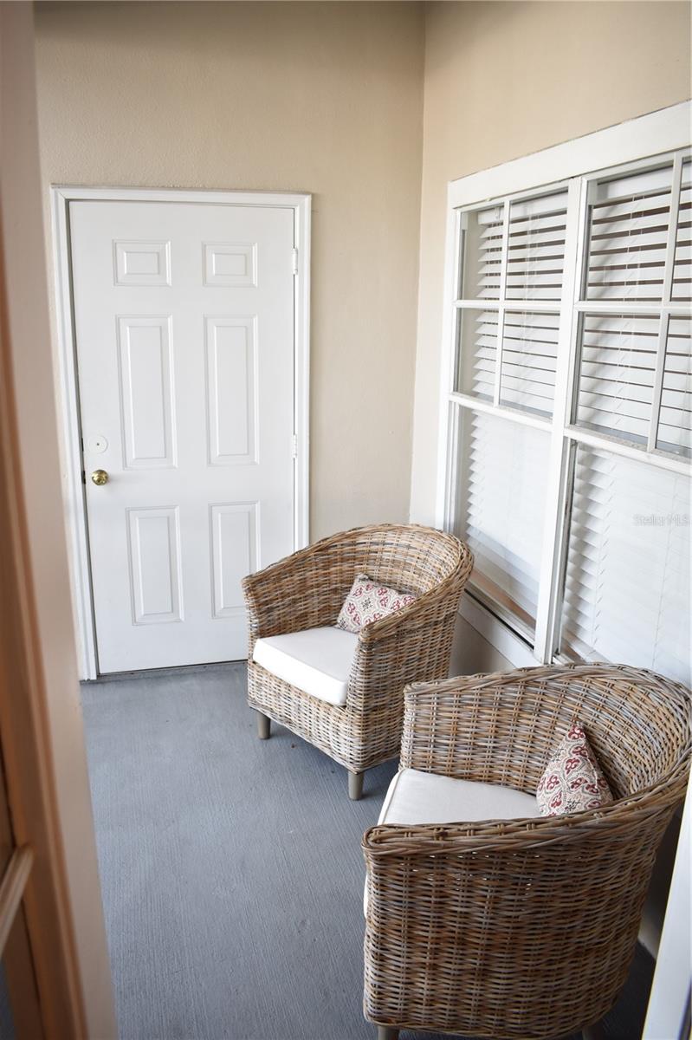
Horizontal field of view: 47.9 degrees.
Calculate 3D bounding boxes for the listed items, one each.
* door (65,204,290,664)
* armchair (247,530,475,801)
[{"bbox_3d":[-0.679,-0.308,3.466,0.914,2.032,0.045,-3,15,-13],"label":"door"},{"bbox_3d":[0.101,0.485,3.002,0.690,0.810,0.720,-11,18,-39],"label":"armchair"}]

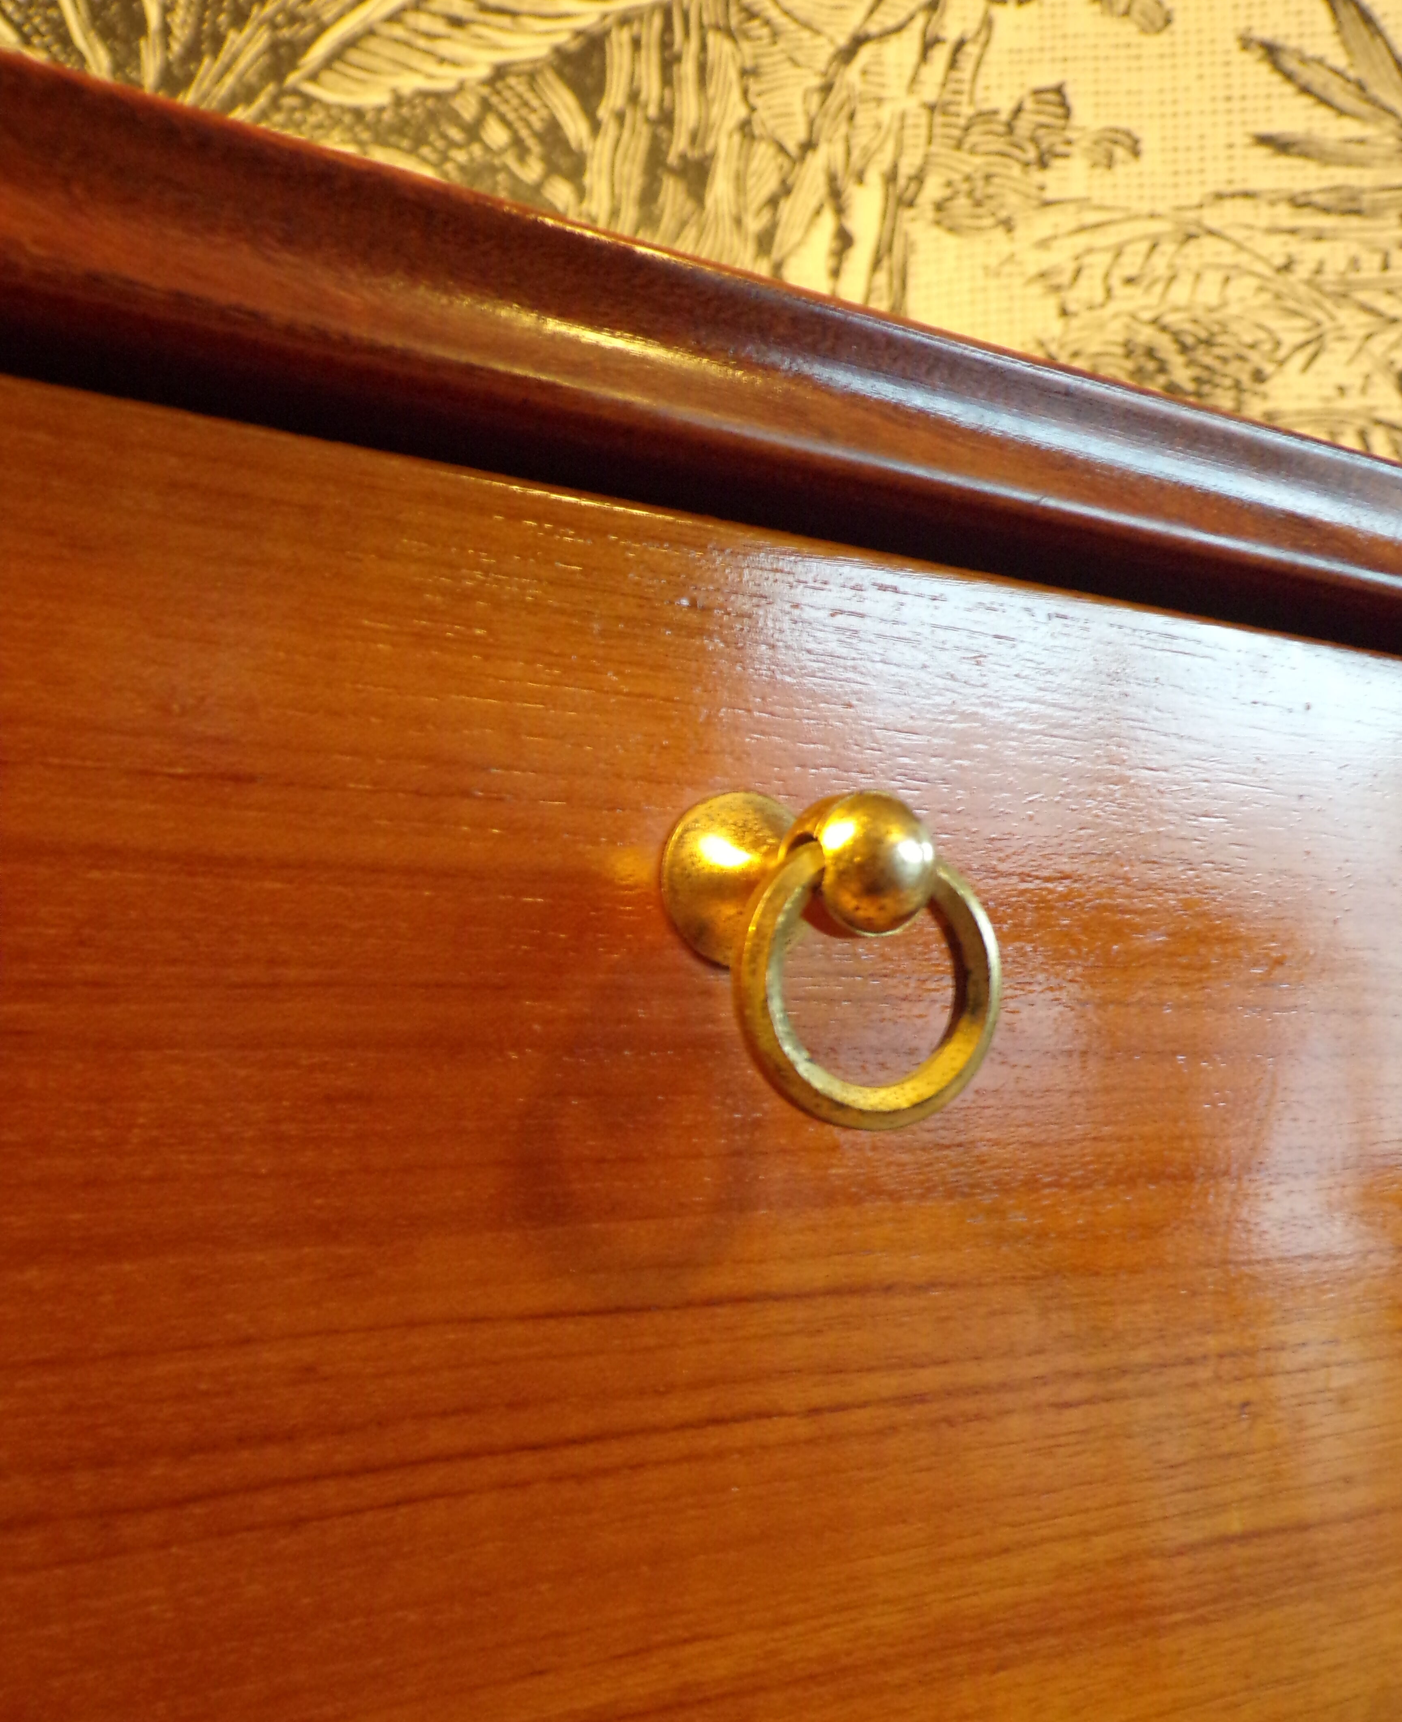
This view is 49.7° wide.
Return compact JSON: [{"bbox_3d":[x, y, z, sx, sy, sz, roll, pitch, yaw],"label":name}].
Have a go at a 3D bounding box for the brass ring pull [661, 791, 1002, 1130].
[{"bbox_3d":[0.015,0.011,0.184,0.037,0.043,0.037,4,-7,-28],"label":"brass ring pull"}]

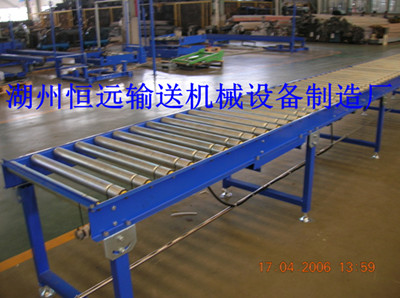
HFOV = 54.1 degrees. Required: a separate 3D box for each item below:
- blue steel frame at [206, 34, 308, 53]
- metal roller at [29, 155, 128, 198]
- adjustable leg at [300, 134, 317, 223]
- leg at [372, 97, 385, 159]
[{"bbox_3d":[2.465,-5.009,18.333,0.850,0.570,6.300,-13,21,-30],"label":"blue steel frame"},{"bbox_3d":[-0.552,0.113,1.712,0.693,0.057,0.057,14,24,39],"label":"metal roller"},{"bbox_3d":[0.761,0.202,2.735,0.059,0.644,0.064,14,24,39],"label":"adjustable leg"},{"bbox_3d":[1.913,-0.229,4.163,0.063,0.672,0.071,13,24,39],"label":"leg"}]

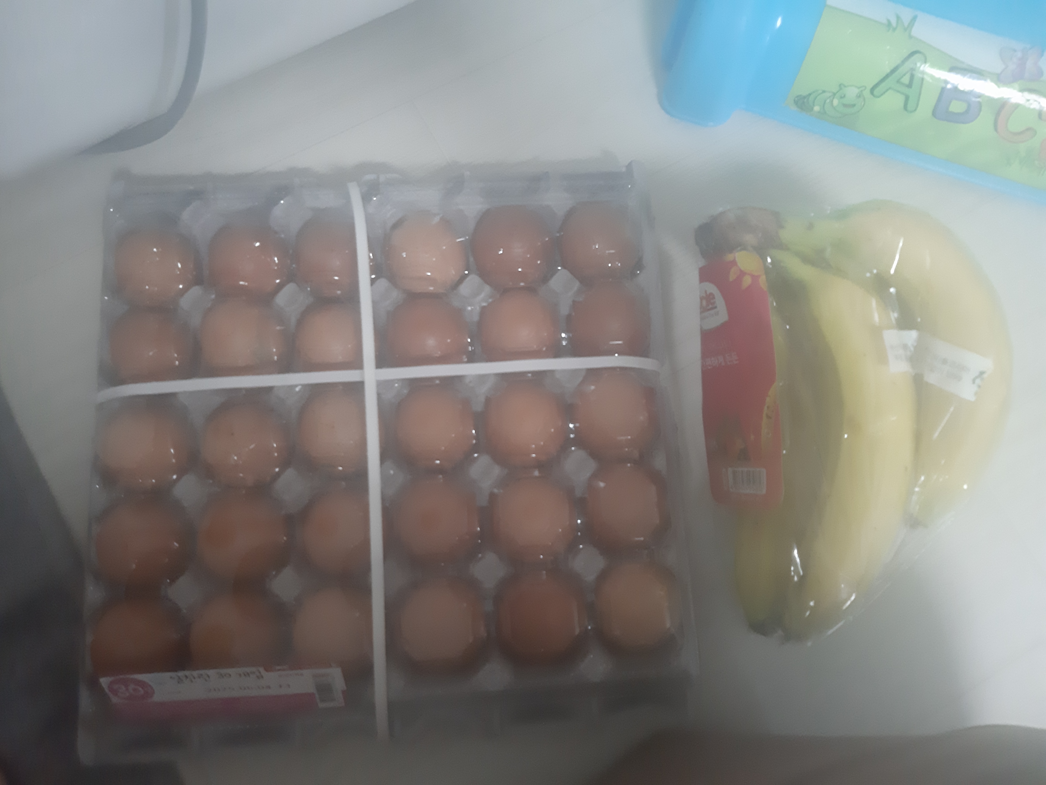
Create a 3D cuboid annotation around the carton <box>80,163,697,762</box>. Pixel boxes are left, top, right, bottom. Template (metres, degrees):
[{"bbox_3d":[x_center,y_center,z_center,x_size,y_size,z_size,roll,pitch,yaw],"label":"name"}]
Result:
[{"bbox_3d":[-0.070,0.019,0.417,0.298,0.068,0.288,-4,76,-2],"label":"carton"}]

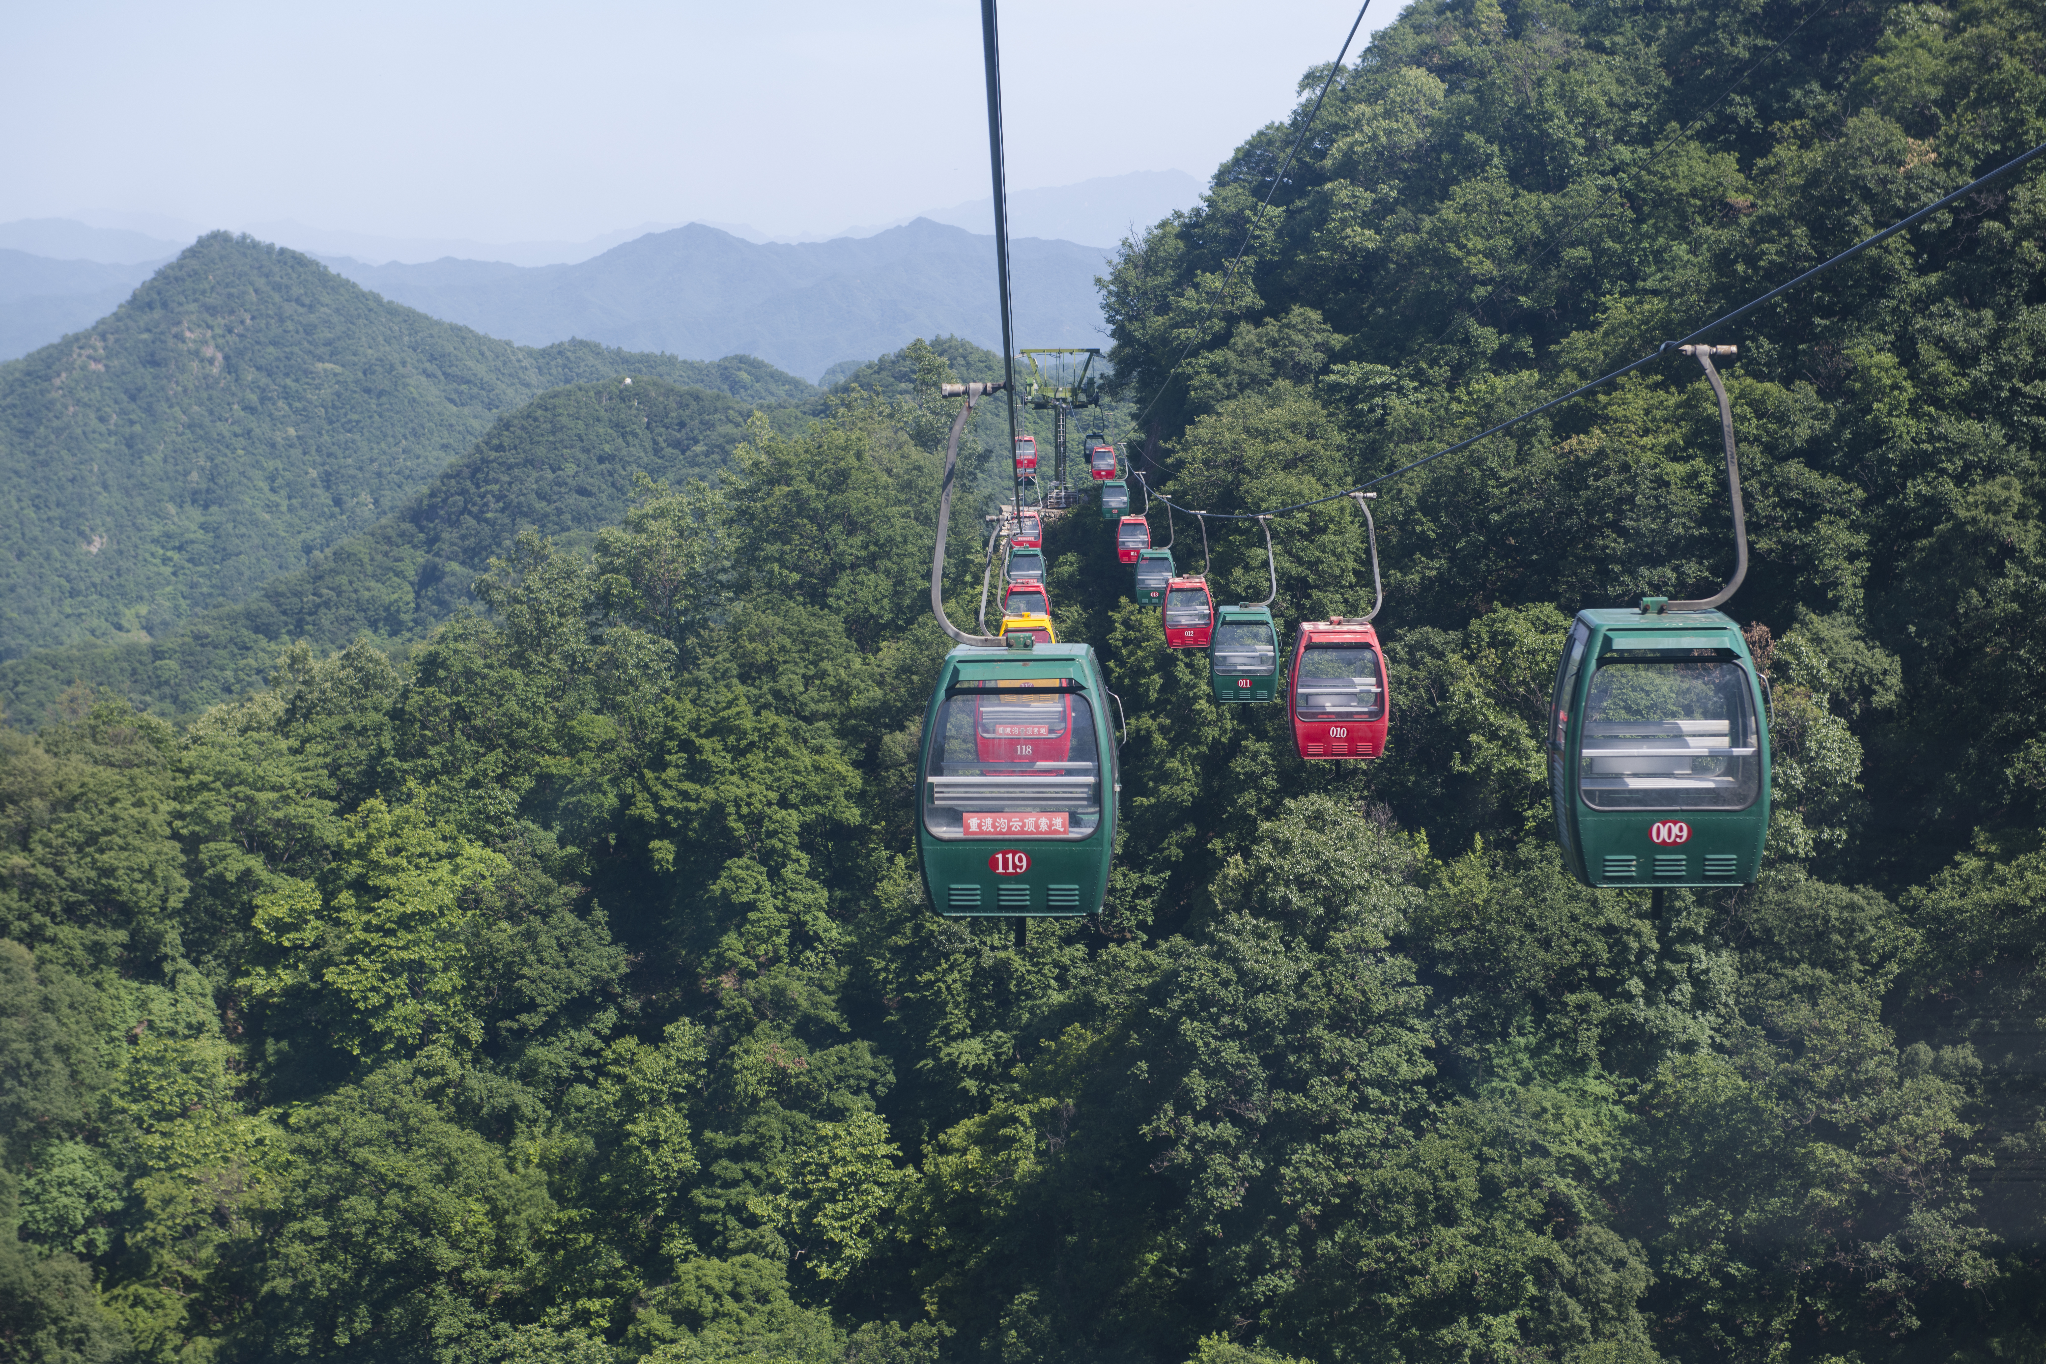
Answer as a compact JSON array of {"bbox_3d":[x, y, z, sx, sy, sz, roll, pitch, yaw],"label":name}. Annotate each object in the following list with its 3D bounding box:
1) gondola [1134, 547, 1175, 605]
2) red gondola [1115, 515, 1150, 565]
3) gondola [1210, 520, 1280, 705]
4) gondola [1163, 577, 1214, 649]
[{"bbox_3d":[4.535,-3.613,136.800,1.380,1.850,1.600,0,5,0],"label":"gondola"},{"bbox_3d":[4.547,-5.854,164.000,1.380,1.850,1.600,0,5,0],"label":"red gondola"},{"bbox_3d":[4.484,-1.464,80.400,1.380,3.700,1.600,0,5,0],"label":"gondola"},{"bbox_3d":[4.541,-1.901,109.200,1.380,1.880,1.600,0,5,0],"label":"gondola"}]

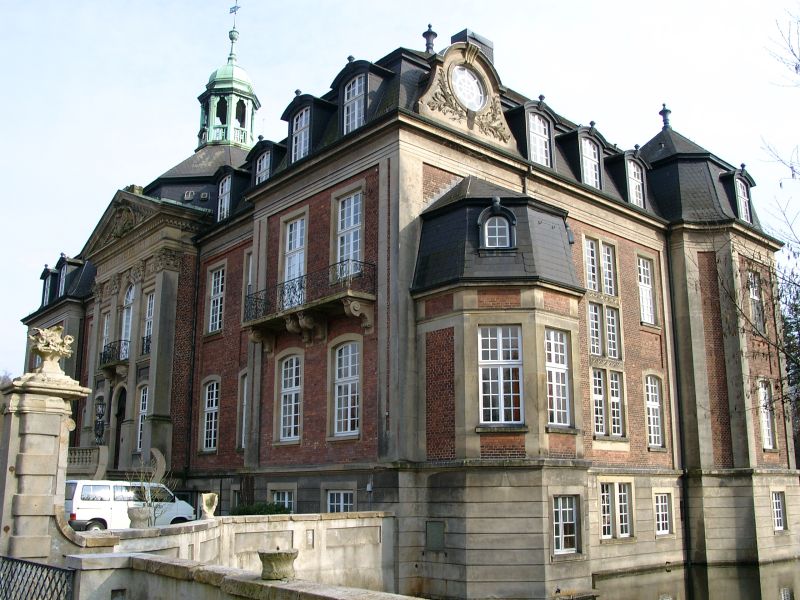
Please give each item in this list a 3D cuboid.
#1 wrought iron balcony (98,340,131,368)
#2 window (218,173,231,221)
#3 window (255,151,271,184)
[{"bbox_3d":[-13.821,2.774,38.513,0.950,1.220,3.100,12,-18,-40],"label":"wrought iron balcony"},{"bbox_3d":[-8.227,-4.790,36.900,0.400,2.150,1.150,12,-18,-40],"label":"window"},{"bbox_3d":[-6.100,-5.512,35.300,0.320,2.000,1.100,12,-18,-40],"label":"window"}]

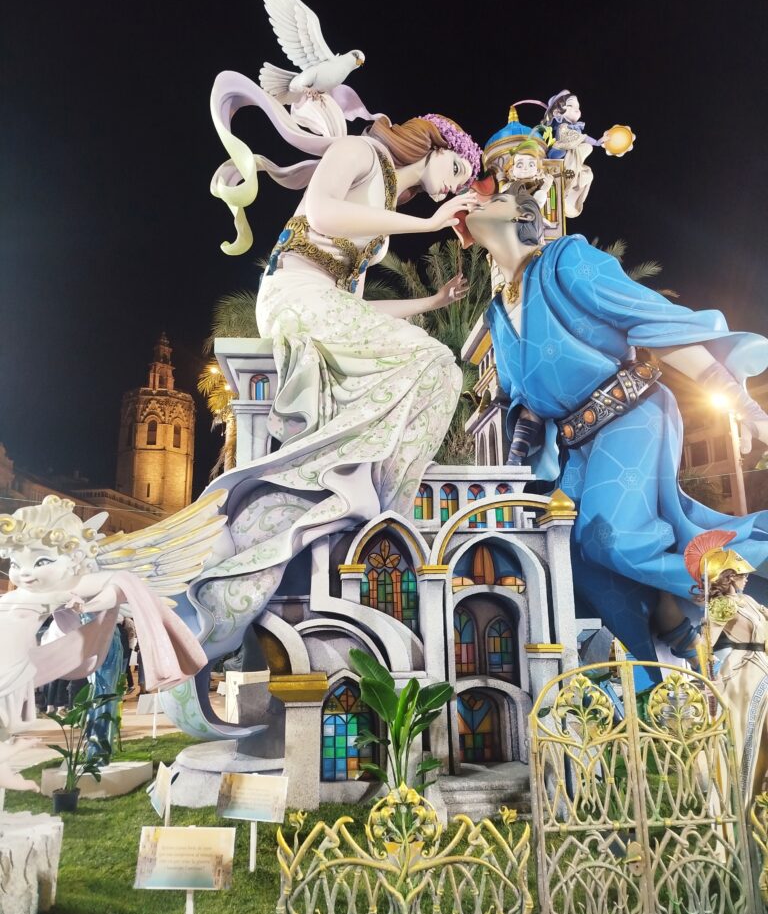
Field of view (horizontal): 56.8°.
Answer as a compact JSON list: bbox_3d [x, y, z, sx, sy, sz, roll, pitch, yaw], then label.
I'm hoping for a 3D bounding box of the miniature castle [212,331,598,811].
[{"bbox_3d":[0.063,0.846,6.578,3.400,4.050,2.400,0,-13,-4],"label":"miniature castle"}]

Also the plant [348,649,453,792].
[{"bbox_3d":[0.126,1.731,4.362,0.620,1.020,0.550,-1,-13,0],"label":"plant"}]

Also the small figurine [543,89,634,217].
[{"bbox_3d":[2.445,-3.721,8.647,1.100,1.450,0.650,-4,-13,15],"label":"small figurine"}]

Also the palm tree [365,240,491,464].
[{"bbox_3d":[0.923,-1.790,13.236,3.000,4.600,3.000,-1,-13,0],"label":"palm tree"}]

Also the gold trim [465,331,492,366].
[{"bbox_3d":[1.091,-1.299,8.248,0.120,0.240,1.000,1,-13,-9],"label":"gold trim"}]

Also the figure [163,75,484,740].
[{"bbox_3d":[-0.370,-0.639,6.562,2.700,5.900,1.800,-4,-13,15],"label":"figure"}]

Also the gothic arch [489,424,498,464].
[{"bbox_3d":[1.129,-0.078,7.402,0.100,0.520,0.340,1,-13,-9],"label":"gothic arch"}]

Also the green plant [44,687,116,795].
[{"bbox_3d":[-2.347,2.247,5.596,0.550,0.850,0.500,-1,-13,0],"label":"green plant"}]

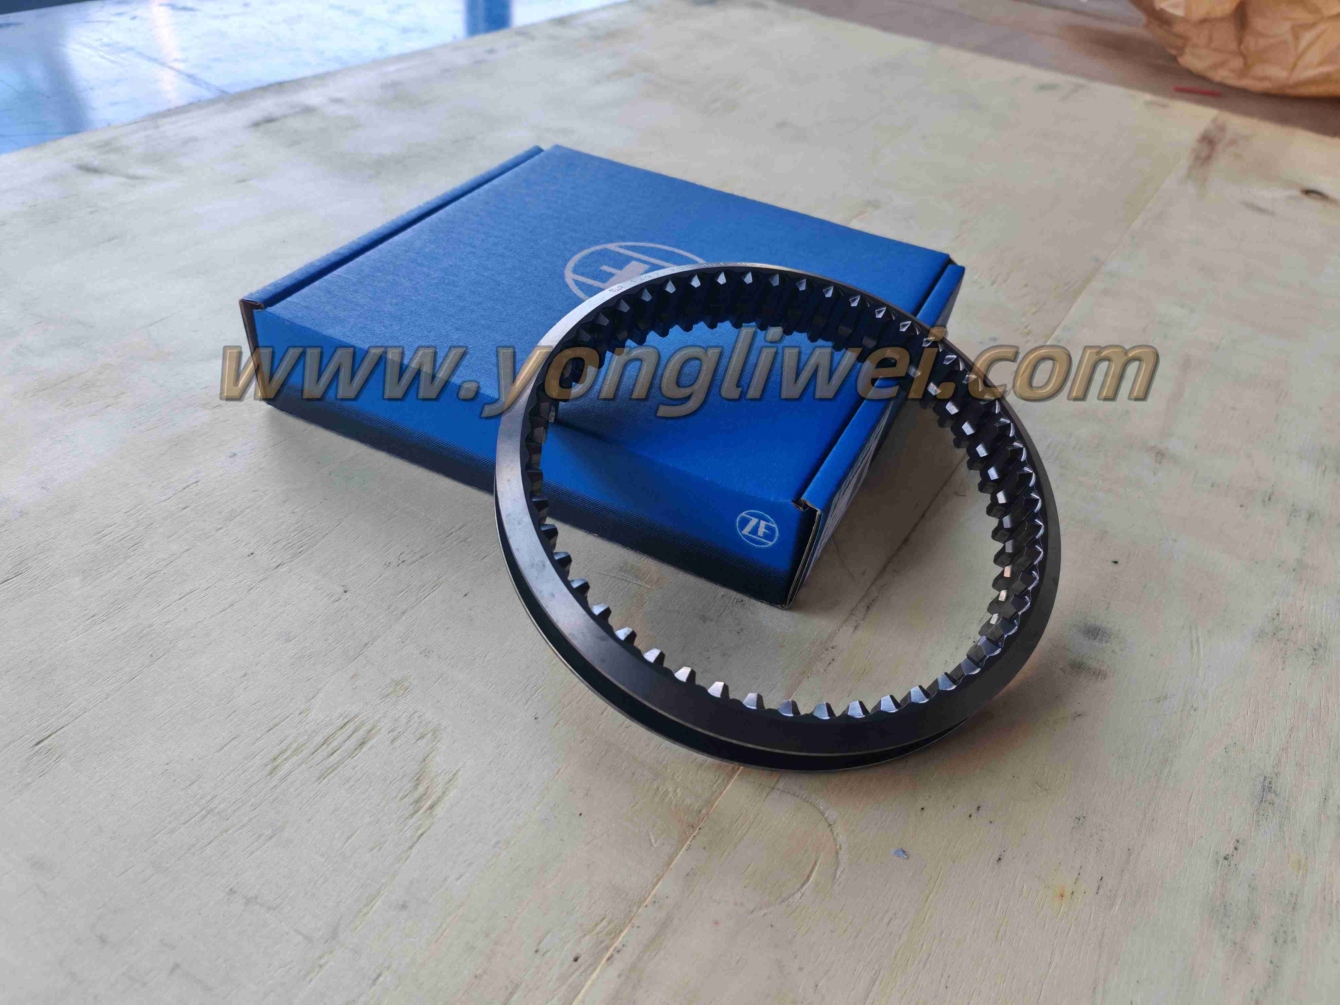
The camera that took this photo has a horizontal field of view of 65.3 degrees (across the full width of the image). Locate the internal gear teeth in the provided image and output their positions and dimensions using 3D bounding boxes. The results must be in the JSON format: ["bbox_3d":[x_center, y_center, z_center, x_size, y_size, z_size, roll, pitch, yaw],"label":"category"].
[{"bbox_3d":[0.033,-0.005,0.310,0.168,0.025,0.168,5,57,-8],"label":"internal gear teeth"}]

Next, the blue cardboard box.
[{"bbox_3d":[-0.013,-0.068,0.410,0.210,0.042,0.190,21,40,16],"label":"blue cardboard box"}]

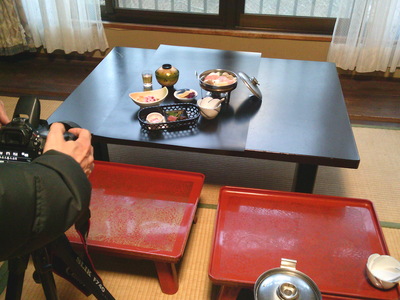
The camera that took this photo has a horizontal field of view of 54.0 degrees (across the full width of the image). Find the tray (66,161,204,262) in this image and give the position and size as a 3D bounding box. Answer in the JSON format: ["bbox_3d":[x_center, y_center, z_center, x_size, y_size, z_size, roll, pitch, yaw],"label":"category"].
[{"bbox_3d":[-0.289,0.200,1.438,0.553,0.034,0.412,6,37,8],"label":"tray"}]

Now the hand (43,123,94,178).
[{"bbox_3d":[-0.248,-0.001,0.740,0.095,0.090,0.115,12,38,16],"label":"hand"}]

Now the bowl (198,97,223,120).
[{"bbox_3d":[0.048,-0.166,1.654,0.108,0.066,0.102,6,37,8],"label":"bowl"}]

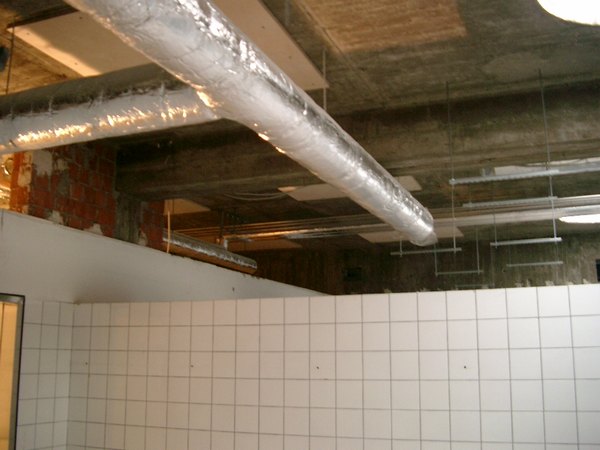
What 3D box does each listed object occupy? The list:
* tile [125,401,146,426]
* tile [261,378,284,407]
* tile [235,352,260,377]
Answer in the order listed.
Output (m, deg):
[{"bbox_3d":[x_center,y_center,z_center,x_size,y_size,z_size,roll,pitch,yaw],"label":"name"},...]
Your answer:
[{"bbox_3d":[-0.997,1.146,3.903,0.150,0.150,0.010,-5,-13,21],"label":"tile"},{"bbox_3d":[-0.158,0.936,3.582,0.150,0.150,0.010,-5,-13,21],"label":"tile"},{"bbox_3d":[-0.297,0.794,3.636,0.150,0.150,0.008,-5,-13,21],"label":"tile"}]

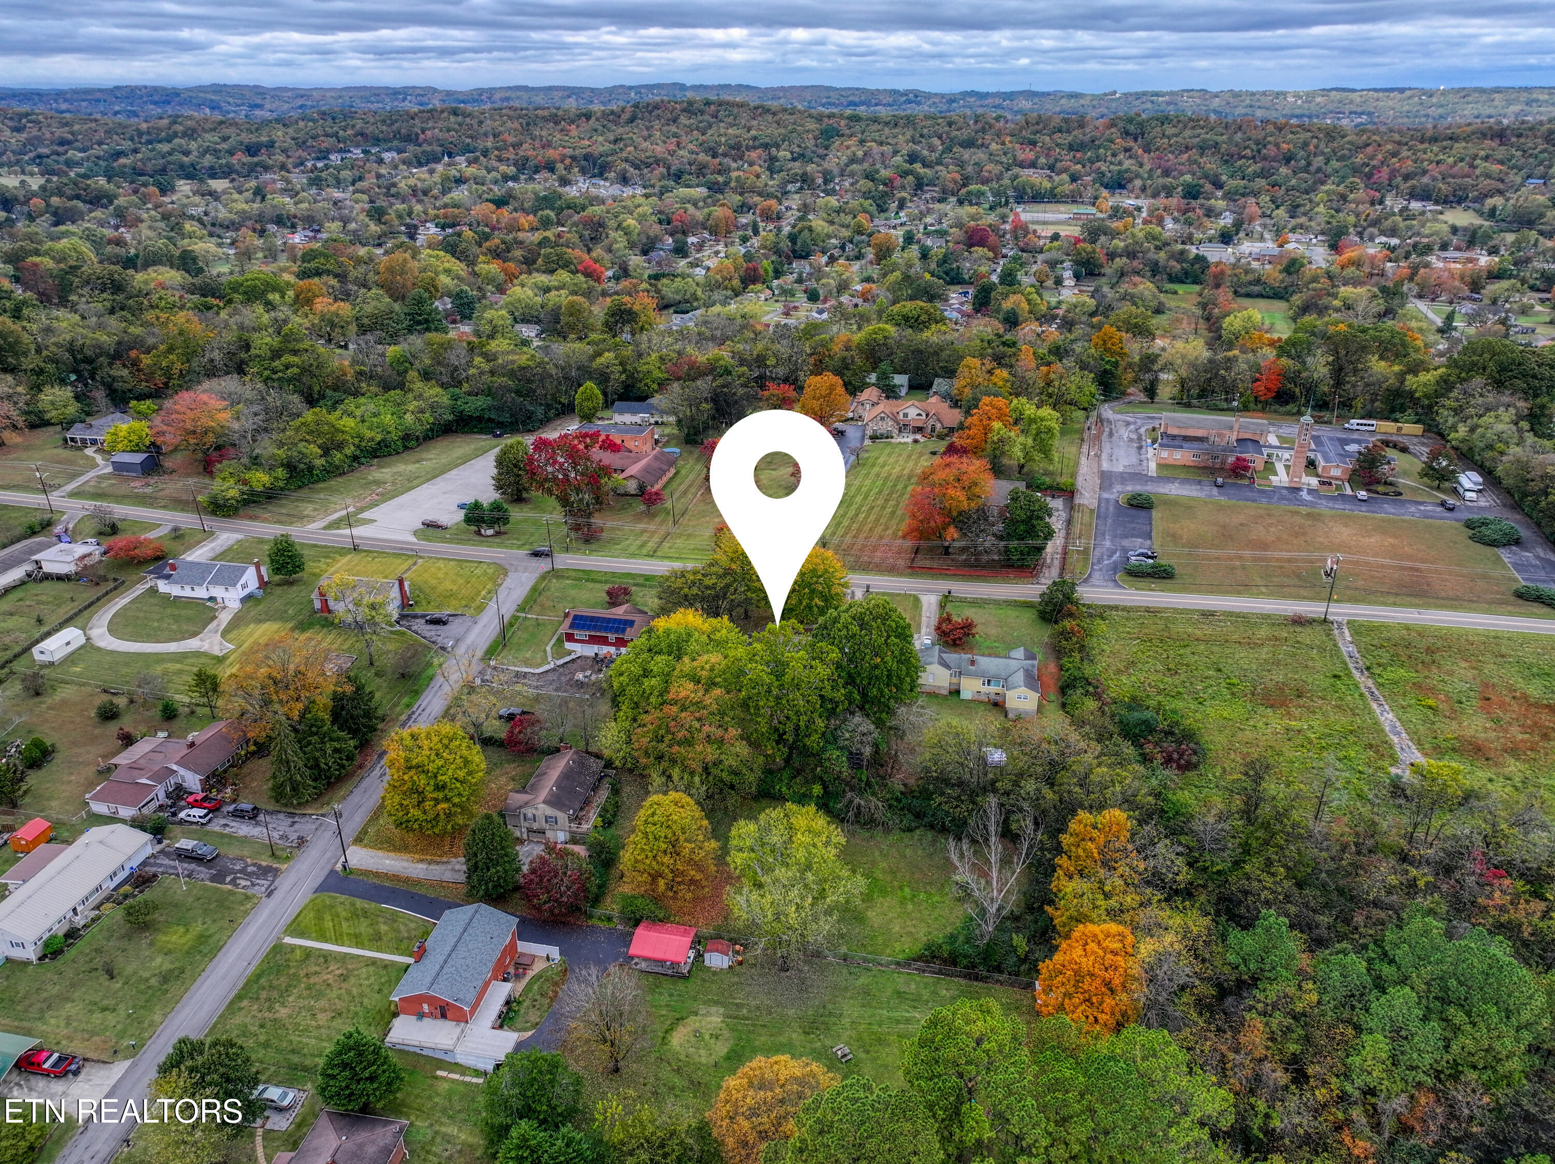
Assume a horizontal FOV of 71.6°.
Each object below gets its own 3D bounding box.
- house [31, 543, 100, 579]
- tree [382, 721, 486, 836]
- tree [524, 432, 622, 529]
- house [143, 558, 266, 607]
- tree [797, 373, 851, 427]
[{"bbox_3d":[-138.450,-3.860,210.550,8.760,4.200,8.050,4,25,8],"label":"house"},{"bbox_3d":[-45.880,26.900,144.410,13.120,17.160,13.120,0,25,0],"label":"tree"},{"bbox_3d":[-41.920,-20.610,220.610,19.810,20.690,19.810,0,25,0],"label":"tree"},{"bbox_3d":[-111.420,-0.755,209.577,21.500,6.600,9.600,4,25,9],"label":"house"},{"bbox_3d":[14.300,-55.015,325.803,15.400,15.800,15.400,0,25,0],"label":"tree"}]

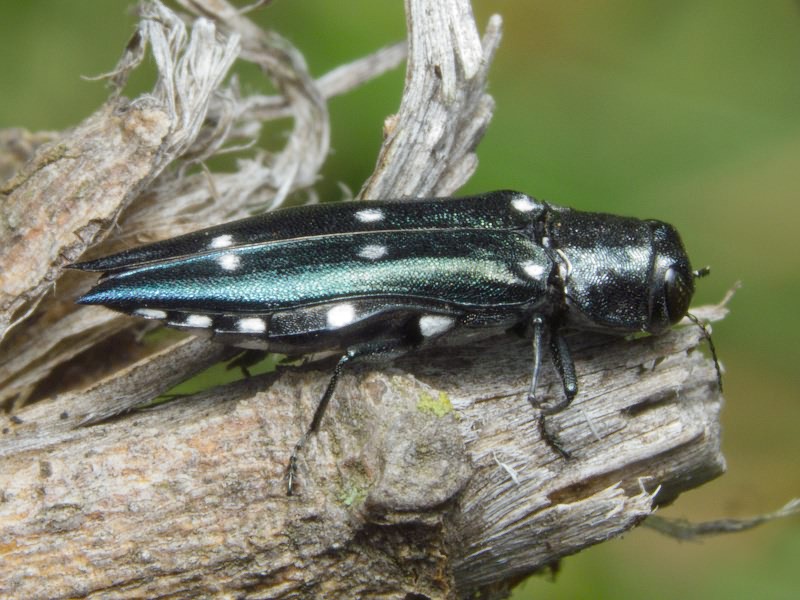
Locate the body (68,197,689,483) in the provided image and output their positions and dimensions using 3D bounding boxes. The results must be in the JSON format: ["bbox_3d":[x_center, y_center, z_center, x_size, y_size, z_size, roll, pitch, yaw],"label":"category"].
[{"bbox_3d":[0.000,0.000,0.035,0.012,0.004,0.006,-2,44,-3],"label":"body"}]

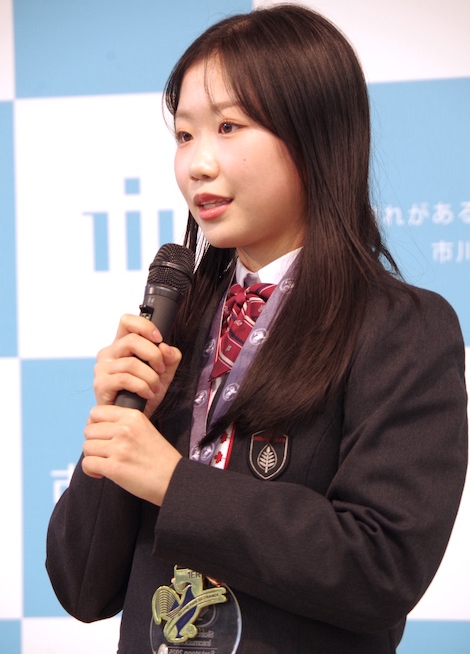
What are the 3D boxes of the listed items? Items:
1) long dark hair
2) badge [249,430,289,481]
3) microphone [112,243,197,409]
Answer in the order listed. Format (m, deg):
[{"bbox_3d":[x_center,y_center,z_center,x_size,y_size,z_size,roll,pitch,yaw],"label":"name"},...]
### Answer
[{"bbox_3d":[0.045,-0.103,3.850,0.230,0.425,0.230,-3,-2,43],"label":"long dark hair"},{"bbox_3d":[0.033,0.121,3.760,0.045,0.052,0.004,3,-2,25],"label":"badge"},{"bbox_3d":[-0.082,0.022,3.730,0.045,0.220,0.045,-1,-24,45],"label":"microphone"}]

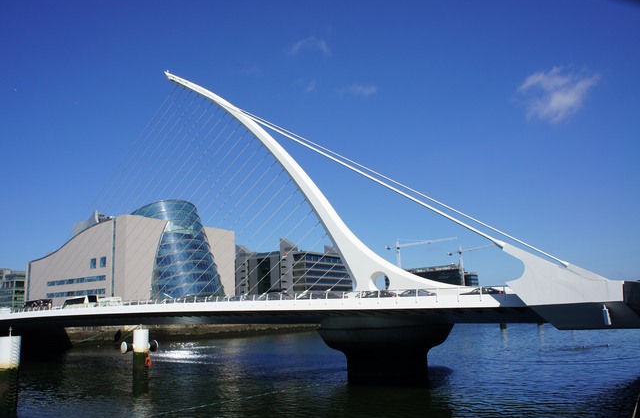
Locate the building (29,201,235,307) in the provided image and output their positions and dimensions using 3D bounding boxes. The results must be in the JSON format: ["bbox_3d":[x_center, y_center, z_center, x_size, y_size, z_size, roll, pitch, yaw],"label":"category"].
[{"bbox_3d":[-83.260,24.200,213.000,78.000,48.000,54.000,-7,-10,34],"label":"building"}]

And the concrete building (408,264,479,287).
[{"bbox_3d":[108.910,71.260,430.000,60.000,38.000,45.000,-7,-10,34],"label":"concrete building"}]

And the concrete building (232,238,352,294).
[{"bbox_3d":[-14.620,40.990,275.000,50.000,43.000,48.000,-7,-10,34],"label":"concrete building"}]

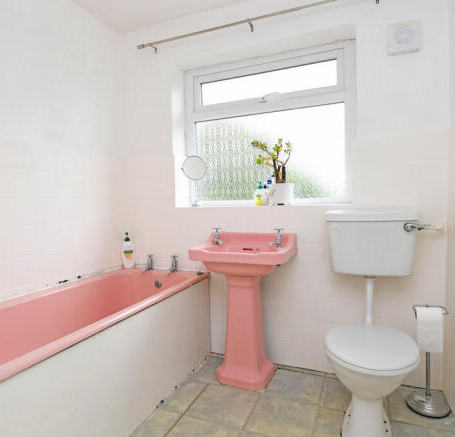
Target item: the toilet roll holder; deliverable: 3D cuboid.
[{"bbox_3d":[0.955,0.658,1.559,0.183,0.495,0.180,0,3,22],"label":"toilet roll holder"}]

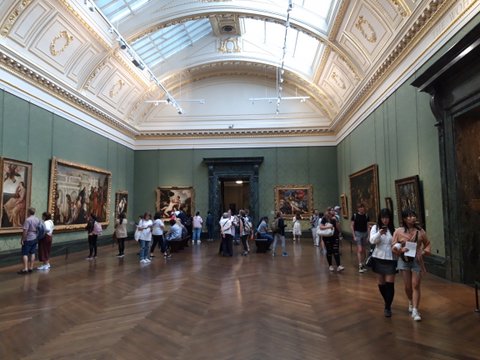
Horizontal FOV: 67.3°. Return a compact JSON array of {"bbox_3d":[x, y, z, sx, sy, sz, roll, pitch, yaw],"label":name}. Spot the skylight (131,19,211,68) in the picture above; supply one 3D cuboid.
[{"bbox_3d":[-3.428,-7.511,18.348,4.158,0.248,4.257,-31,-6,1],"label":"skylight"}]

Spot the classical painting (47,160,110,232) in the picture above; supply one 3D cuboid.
[{"bbox_3d":[-6.951,0.716,16.179,0.178,2.752,5.178,-1,-5,4],"label":"classical painting"}]

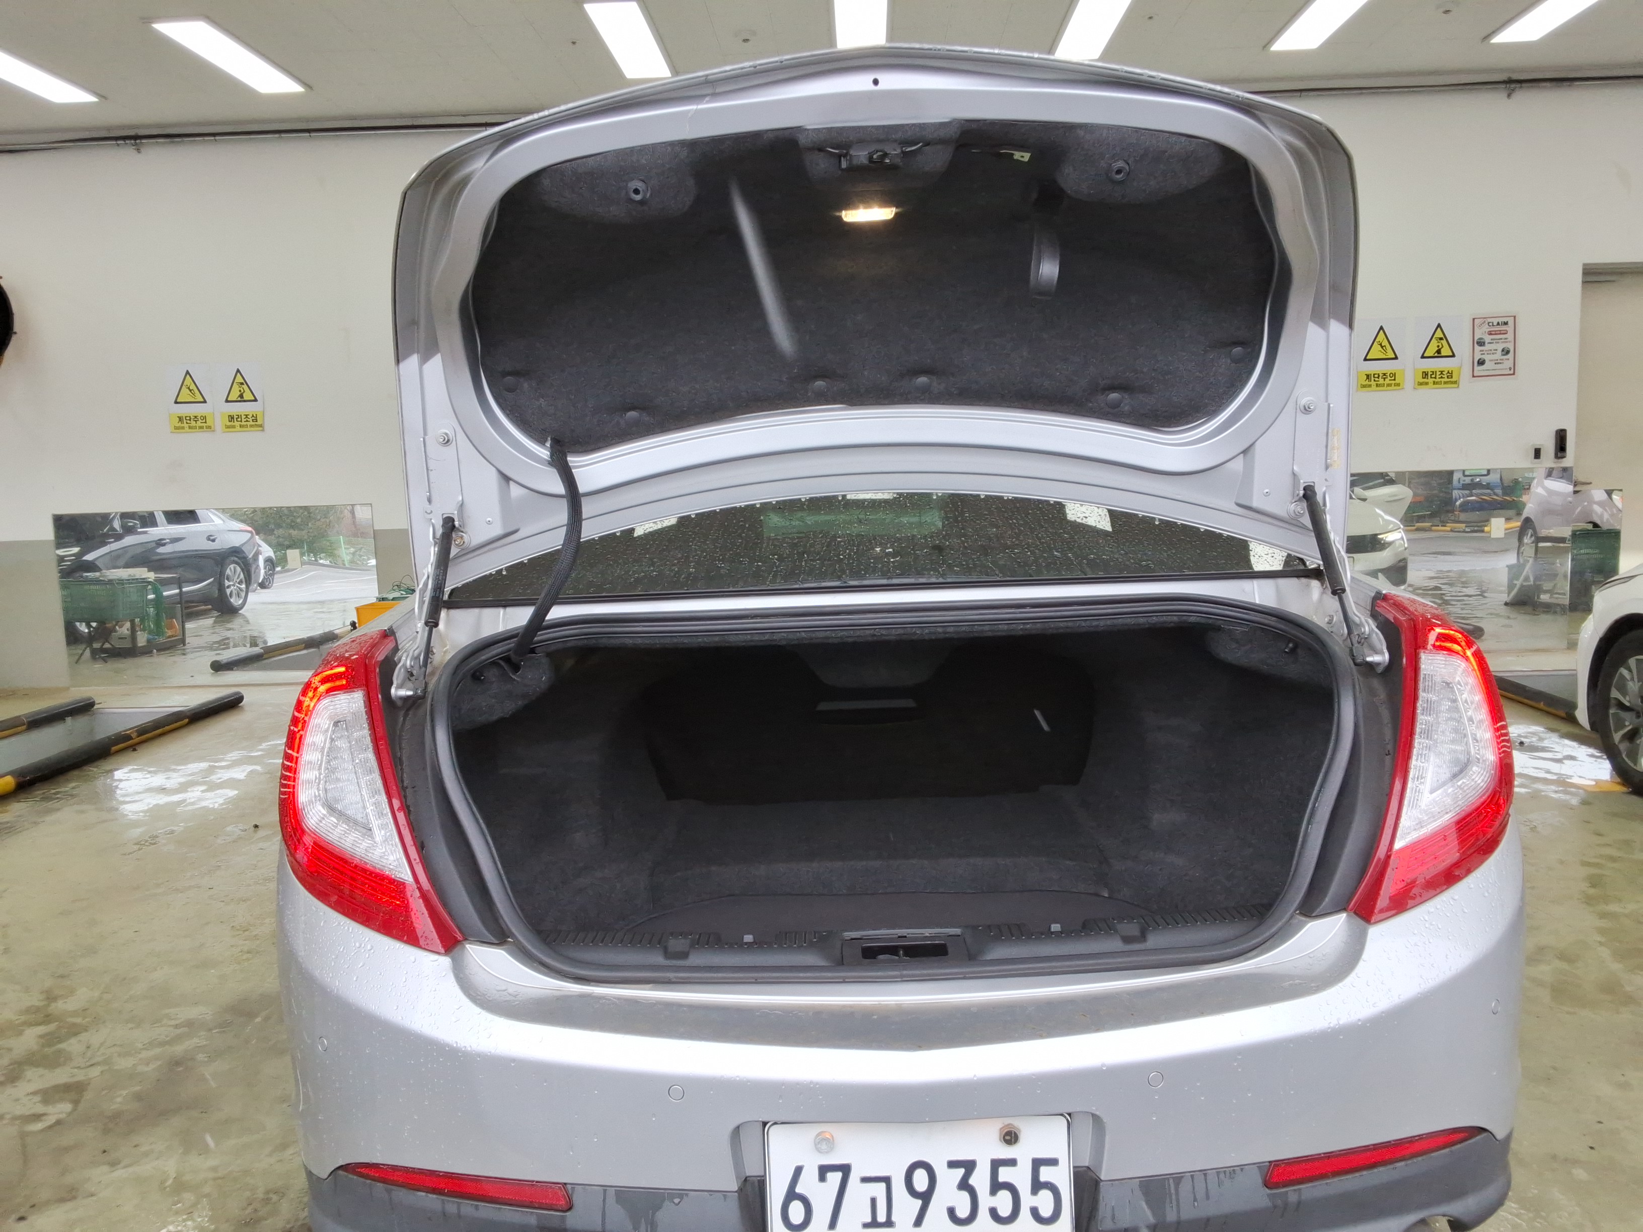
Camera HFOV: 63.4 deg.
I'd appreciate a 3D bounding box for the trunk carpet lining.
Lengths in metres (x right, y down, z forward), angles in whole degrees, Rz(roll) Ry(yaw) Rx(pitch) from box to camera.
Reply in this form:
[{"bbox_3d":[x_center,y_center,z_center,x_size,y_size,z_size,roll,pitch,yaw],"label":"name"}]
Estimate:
[{"bbox_3d":[0.107,0.254,2.260,1.240,0.500,1.080,-2,6,1],"label":"trunk carpet lining"}]

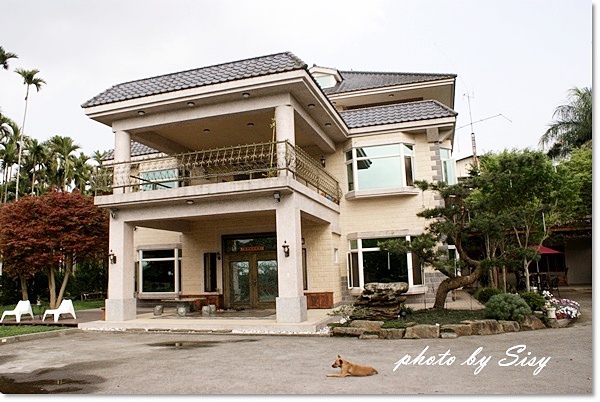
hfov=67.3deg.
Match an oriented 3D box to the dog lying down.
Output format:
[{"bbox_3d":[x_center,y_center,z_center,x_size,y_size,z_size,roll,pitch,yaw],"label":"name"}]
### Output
[{"bbox_3d":[0.811,2.597,7.199,0.850,0.350,0.290,-2,-9,-3],"label":"dog lying down"}]

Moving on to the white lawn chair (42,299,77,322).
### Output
[{"bbox_3d":[-8.485,3.863,15.900,0.740,0.720,0.920,-5,-10,18],"label":"white lawn chair"}]

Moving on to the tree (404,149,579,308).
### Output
[{"bbox_3d":[6.685,1.005,15.900,5.400,5.200,4.000,-6,-10,23],"label":"tree"}]

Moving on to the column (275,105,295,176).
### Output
[{"bbox_3d":[-0.470,-1.775,14.362,0.591,2.373,0.591,-2,-9,0],"label":"column"}]

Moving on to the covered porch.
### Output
[{"bbox_3d":[-2.661,2.035,16.491,6.932,4.194,5.711,-5,-10,18],"label":"covered porch"}]

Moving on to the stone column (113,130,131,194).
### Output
[{"bbox_3d":[-6.423,-1.260,16.248,0.591,2.373,0.591,-5,-10,18],"label":"stone column"}]

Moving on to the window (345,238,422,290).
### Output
[{"bbox_3d":[3.394,2.428,17.980,2.944,1.979,0.463,-5,-10,18],"label":"window"}]

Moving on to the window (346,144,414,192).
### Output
[{"bbox_3d":[3.238,-1.363,18.601,2.816,1.871,0.463,-5,-10,18],"label":"window"}]

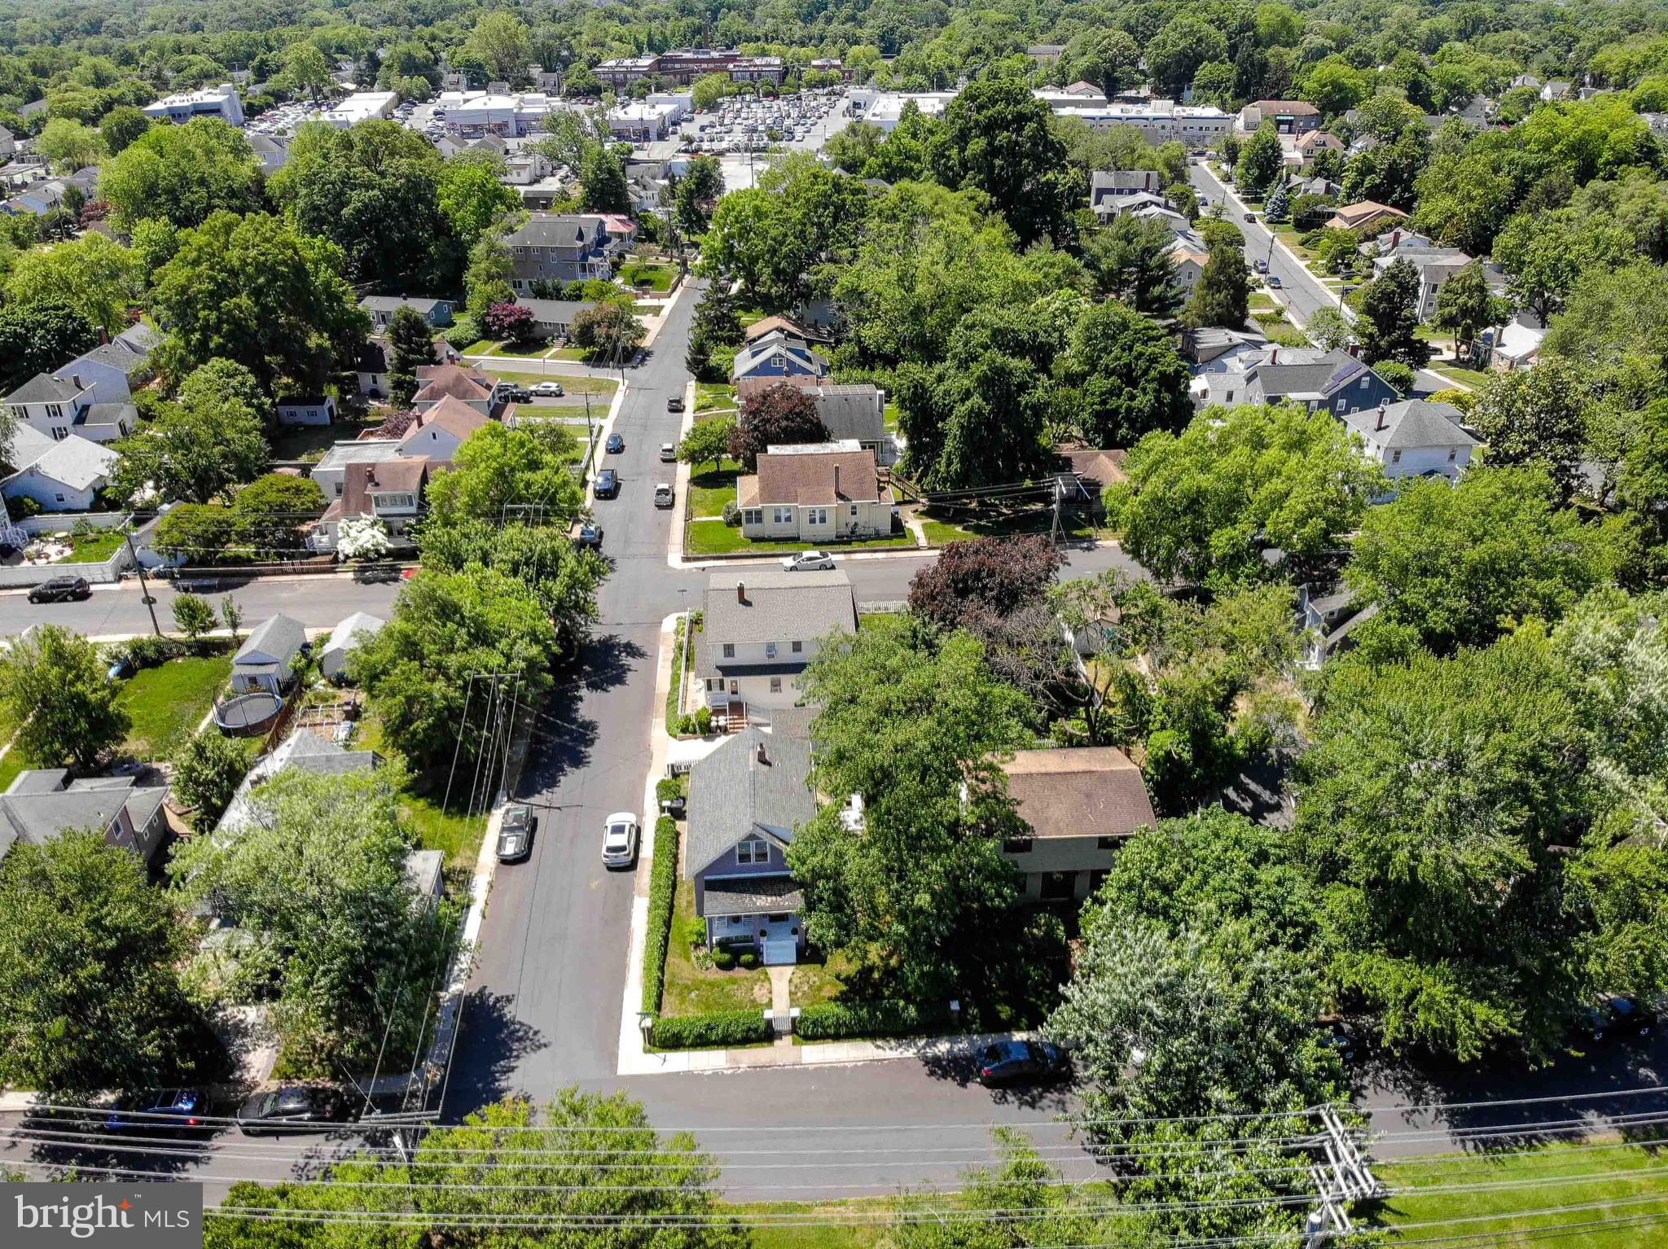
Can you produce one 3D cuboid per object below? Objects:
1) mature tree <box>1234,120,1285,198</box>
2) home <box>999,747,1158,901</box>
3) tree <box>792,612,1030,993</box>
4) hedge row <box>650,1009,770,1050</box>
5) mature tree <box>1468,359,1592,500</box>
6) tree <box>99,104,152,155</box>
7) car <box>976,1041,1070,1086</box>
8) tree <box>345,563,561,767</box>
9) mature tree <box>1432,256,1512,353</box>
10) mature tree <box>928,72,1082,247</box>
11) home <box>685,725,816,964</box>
[{"bbox_3d":[107.374,-117.676,291.635,12.824,16.890,12.824,0,29,0],"label":"mature tree"},{"bbox_3d":[12.400,11.310,67.621,9.500,7.000,7.900,-2,29,-4],"label":"home"},{"bbox_3d":[3.500,9.282,57.762,11.600,20.200,11.200,0,29,0],"label":"tree"},{"bbox_3d":[-6.492,21.325,60.998,6.400,1.400,1.050,-2,29,-4],"label":"hedge row"},{"bbox_3d":[70.959,-20.187,118.192,12.660,13.920,12.660,0,29,0],"label":"mature tree"},{"bbox_3d":[-199.000,-139.522,325.195,12.500,13.500,12.500,0,29,0],"label":"tree"},{"bbox_3d":[9.850,22.481,59.694,4.720,1.450,1.850,-2,29,-4],"label":"car"},{"bbox_3d":[-25.000,3.550,77.512,13.000,13.000,13.000,0,29,0],"label":"tree"},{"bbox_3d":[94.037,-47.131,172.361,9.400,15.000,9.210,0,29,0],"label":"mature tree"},{"bbox_3d":[30.855,-83.507,211.177,27.000,29.500,26.000,-2,29,-4],"label":"mature tree"},{"bbox_3d":[-4.796,12.622,69.335,7.900,7.500,13.500,-2,29,-4],"label":"home"}]

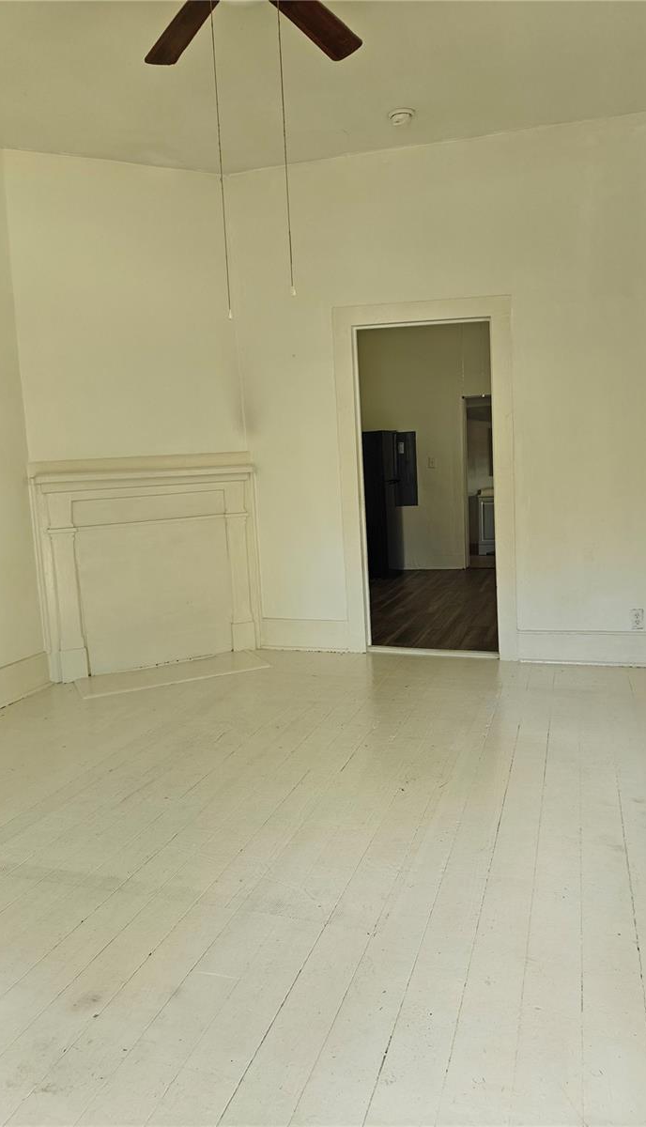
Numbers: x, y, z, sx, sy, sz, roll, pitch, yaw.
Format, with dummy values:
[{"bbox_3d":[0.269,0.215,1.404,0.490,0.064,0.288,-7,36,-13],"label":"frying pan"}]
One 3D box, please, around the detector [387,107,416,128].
[{"bbox_3d":[0.423,-2.377,4.175,0.145,0.052,0.145,-2,8,0],"label":"detector"}]

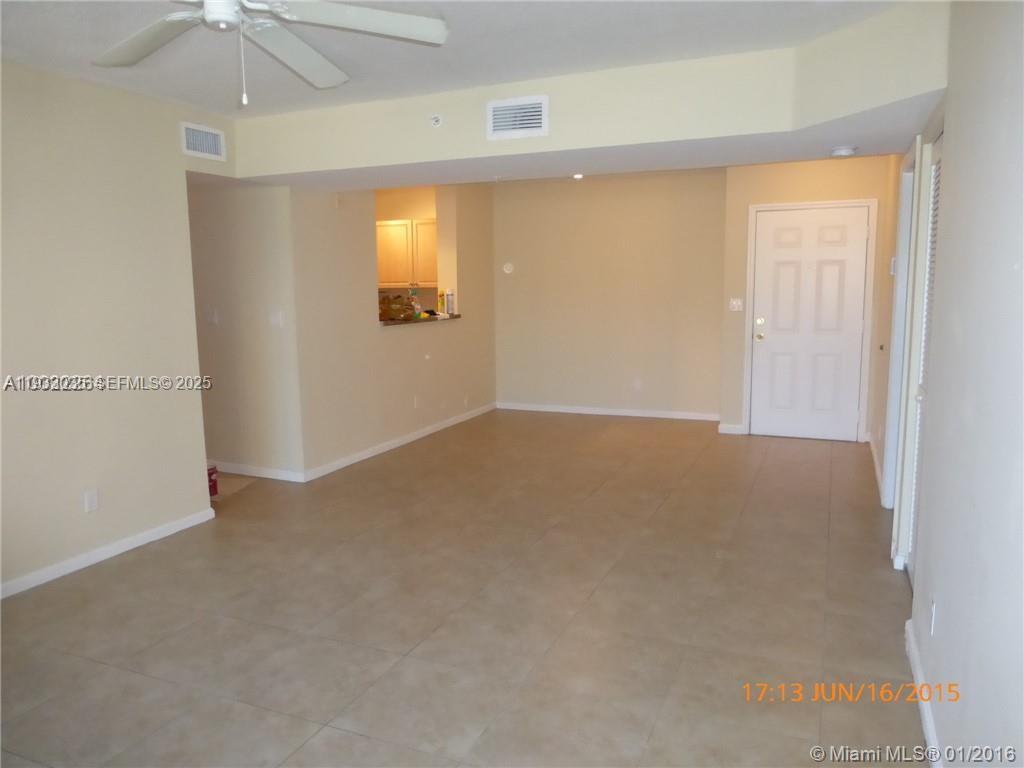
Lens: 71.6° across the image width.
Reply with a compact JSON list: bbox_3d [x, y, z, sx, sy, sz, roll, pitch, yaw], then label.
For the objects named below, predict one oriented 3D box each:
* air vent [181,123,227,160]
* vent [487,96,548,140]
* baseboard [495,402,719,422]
[{"bbox_3d":[-1.885,-1.490,4.373,0.030,0.195,0.350,3,9,23],"label":"air vent"},{"bbox_3d":[0.028,-1.424,3.805,0.355,0.203,0.030,3,9,23],"label":"vent"},{"bbox_3d":[0.984,0.298,7.666,2.480,0.080,0.018,3,9,23],"label":"baseboard"}]

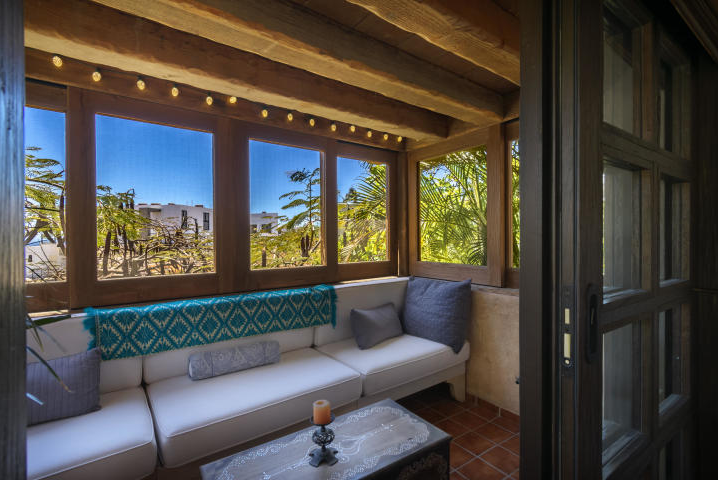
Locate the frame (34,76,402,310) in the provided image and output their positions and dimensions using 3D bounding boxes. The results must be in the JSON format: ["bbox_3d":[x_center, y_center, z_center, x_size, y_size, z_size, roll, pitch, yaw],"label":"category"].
[{"bbox_3d":[-0.826,-0.243,2.464,2.975,1.280,0.090,0,0,-34],"label":"frame"}]

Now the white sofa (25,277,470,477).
[{"bbox_3d":[-0.569,0.873,2.127,3.028,0.951,0.770,0,0,-34],"label":"white sofa"}]

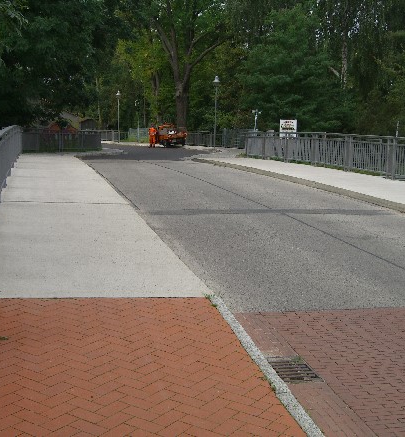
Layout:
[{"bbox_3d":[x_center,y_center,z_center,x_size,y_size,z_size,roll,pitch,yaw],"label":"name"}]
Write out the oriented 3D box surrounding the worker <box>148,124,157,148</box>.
[{"bbox_3d":[-3.650,-6.020,56.500,0.600,1.780,0.380,0,7,-3],"label":"worker"}]

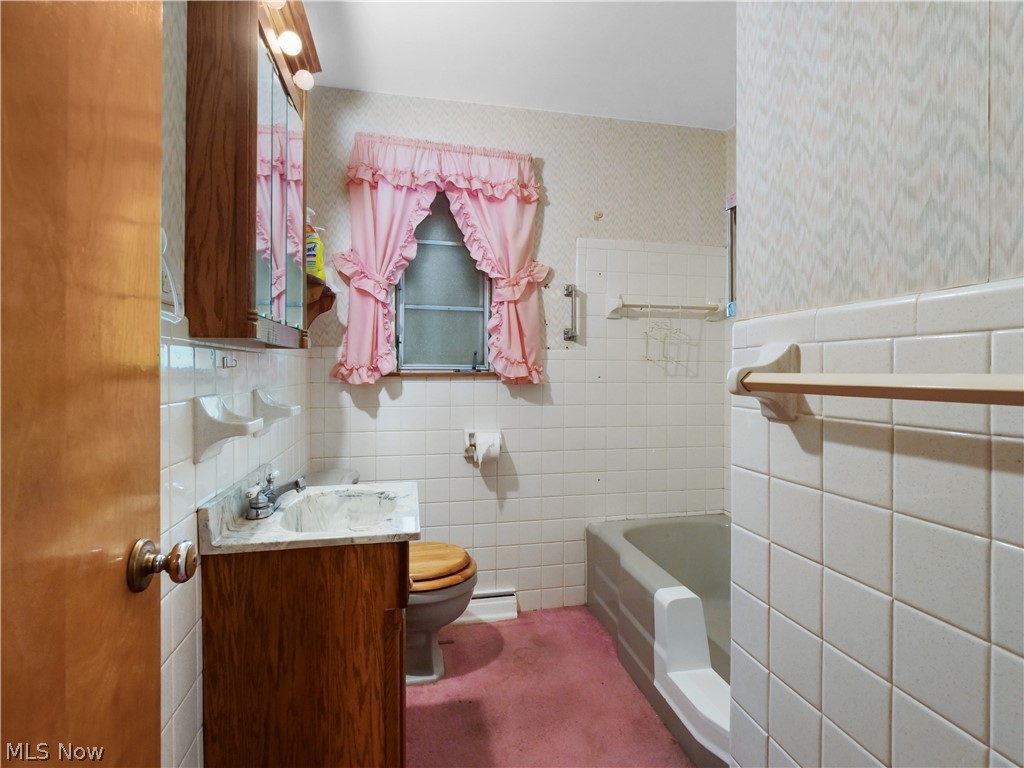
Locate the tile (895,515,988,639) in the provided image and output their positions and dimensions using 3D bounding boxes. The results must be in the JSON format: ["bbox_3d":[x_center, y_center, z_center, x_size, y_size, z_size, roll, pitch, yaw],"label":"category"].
[{"bbox_3d":[0.495,0.216,0.546,0.010,0.107,0.104,0,1,-12],"label":"tile"}]

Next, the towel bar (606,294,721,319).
[{"bbox_3d":[0.765,-0.380,2.326,0.605,0.100,0.078,0,1,-11],"label":"towel bar"}]

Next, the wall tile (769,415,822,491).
[{"bbox_3d":[0.452,0.104,0.749,0.010,0.107,0.104,0,1,-12],"label":"wall tile"}]

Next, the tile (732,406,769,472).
[{"bbox_3d":[0.433,0.101,0.853,0.010,0.109,0.102,0,0,-12],"label":"tile"}]

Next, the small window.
[{"bbox_3d":[-0.313,-0.487,2.189,0.425,0.860,0.060,0,0,-12],"label":"small window"}]

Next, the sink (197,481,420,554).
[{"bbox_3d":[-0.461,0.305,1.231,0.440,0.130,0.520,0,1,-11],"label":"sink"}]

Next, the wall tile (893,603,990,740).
[{"bbox_3d":[0.497,0.328,0.550,0.010,0.109,0.104,0,0,-12],"label":"wall tile"}]

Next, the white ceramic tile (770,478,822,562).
[{"bbox_3d":[0.455,0.216,0.757,0.010,0.108,0.107,0,1,-12],"label":"white ceramic tile"}]

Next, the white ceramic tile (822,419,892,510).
[{"bbox_3d":[0.476,0.106,0.651,0.010,0.109,0.104,0,0,-12],"label":"white ceramic tile"}]

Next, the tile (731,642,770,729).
[{"bbox_3d":[0.435,0.549,0.862,0.010,0.108,0.098,0,1,-12],"label":"tile"}]

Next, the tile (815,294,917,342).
[{"bbox_3d":[0.478,-0.085,0.643,0.011,0.050,0.148,0,1,-12],"label":"tile"}]

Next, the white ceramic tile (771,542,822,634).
[{"bbox_3d":[0.456,0.327,0.758,0.010,0.108,0.107,0,1,-12],"label":"white ceramic tile"}]

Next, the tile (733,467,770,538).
[{"bbox_3d":[0.434,0.213,0.858,0.010,0.108,0.098,0,1,-12],"label":"tile"}]

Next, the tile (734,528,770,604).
[{"bbox_3d":[0.433,0.323,0.855,0.010,0.109,0.102,0,0,-12],"label":"tile"}]

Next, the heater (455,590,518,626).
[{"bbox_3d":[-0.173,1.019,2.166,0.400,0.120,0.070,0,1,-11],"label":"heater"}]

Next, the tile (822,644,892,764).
[{"bbox_3d":[0.474,0.433,0.648,0.010,0.107,0.104,0,1,-12],"label":"tile"}]

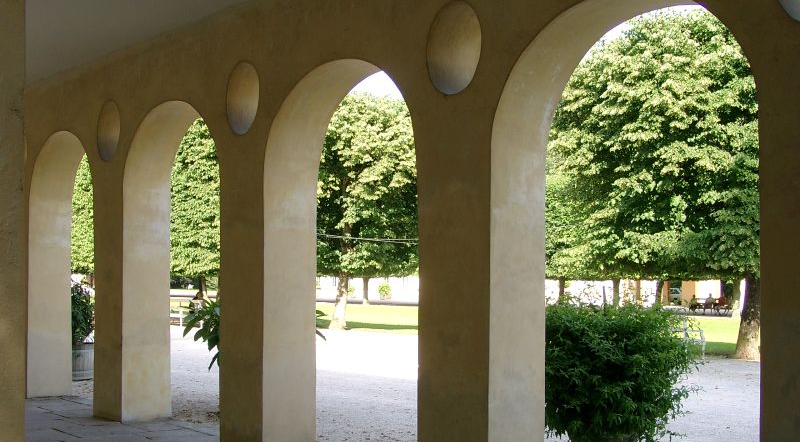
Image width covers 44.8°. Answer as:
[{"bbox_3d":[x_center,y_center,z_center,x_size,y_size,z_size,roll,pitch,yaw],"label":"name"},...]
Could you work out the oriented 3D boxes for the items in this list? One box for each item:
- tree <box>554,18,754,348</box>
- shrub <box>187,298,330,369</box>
[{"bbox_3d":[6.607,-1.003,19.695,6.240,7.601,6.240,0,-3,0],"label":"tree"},{"bbox_3d":[-1.721,1.508,11.330,1.568,1.520,1.651,3,-5,-44],"label":"shrub"}]

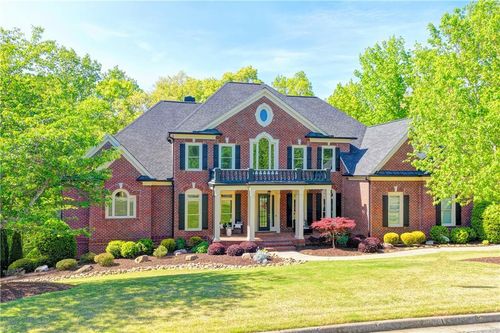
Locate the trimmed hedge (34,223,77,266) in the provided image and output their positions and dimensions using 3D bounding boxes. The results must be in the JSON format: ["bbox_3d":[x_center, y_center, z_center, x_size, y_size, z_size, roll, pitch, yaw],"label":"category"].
[{"bbox_3d":[-10.155,4.038,20.400,1.980,2.150,1.900,0,-2,0],"label":"trimmed hedge"}]

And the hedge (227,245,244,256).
[{"bbox_3d":[-0.756,4.400,20.700,0.940,0.610,0.920,0,-2,0],"label":"hedge"}]

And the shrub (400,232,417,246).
[{"bbox_3d":[9.338,4.282,22.800,0.930,0.740,0.900,0,-2,-9],"label":"shrub"}]

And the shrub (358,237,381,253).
[{"bbox_3d":[6.657,4.368,21.600,1.250,0.860,1.200,0,-2,-9],"label":"shrub"}]

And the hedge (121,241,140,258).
[{"bbox_3d":[-6.395,4.424,20.800,0.900,0.830,0.880,0,-2,0],"label":"hedge"}]

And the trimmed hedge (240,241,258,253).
[{"bbox_3d":[-0.028,4.432,21.400,1.000,0.660,0.950,0,-2,-9],"label":"trimmed hedge"}]

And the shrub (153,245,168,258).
[{"bbox_3d":[-4.743,4.466,20.600,0.770,0.650,0.750,0,-2,0],"label":"shrub"}]

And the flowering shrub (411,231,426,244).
[{"bbox_3d":[10.032,4.249,23.100,0.920,0.760,0.900,0,-2,-9],"label":"flowering shrub"}]

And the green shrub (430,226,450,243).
[{"bbox_3d":[11.487,4.082,23.500,1.120,0.950,1.080,0,-2,0],"label":"green shrub"}]

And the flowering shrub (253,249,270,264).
[{"bbox_3d":[0.571,4.380,19.300,0.840,0.720,0.800,0,-2,0],"label":"flowering shrub"}]

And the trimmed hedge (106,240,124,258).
[{"bbox_3d":[-7.197,4.419,20.800,0.920,0.880,0.900,0,-2,0],"label":"trimmed hedge"}]

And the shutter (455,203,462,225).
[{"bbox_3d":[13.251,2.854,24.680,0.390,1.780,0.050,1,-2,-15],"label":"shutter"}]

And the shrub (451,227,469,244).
[{"bbox_3d":[12.804,4.219,23.700,1.100,0.980,1.050,0,-2,-9],"label":"shrub"}]

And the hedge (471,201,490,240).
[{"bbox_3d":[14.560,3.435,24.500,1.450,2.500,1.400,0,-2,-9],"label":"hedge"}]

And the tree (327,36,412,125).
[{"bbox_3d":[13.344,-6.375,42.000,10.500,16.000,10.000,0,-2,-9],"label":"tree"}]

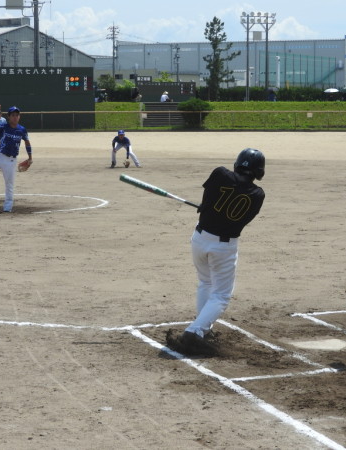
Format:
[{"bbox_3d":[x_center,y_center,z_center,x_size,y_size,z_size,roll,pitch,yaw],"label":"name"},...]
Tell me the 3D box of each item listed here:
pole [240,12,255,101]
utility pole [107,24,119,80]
[{"bbox_3d":[9.824,-21.165,160.000,2.100,13.800,0.800,0,6,0],"label":"pole"},{"bbox_3d":[-8.092,-21.011,165.000,1.600,12.600,0.800,0,6,0],"label":"utility pole"}]

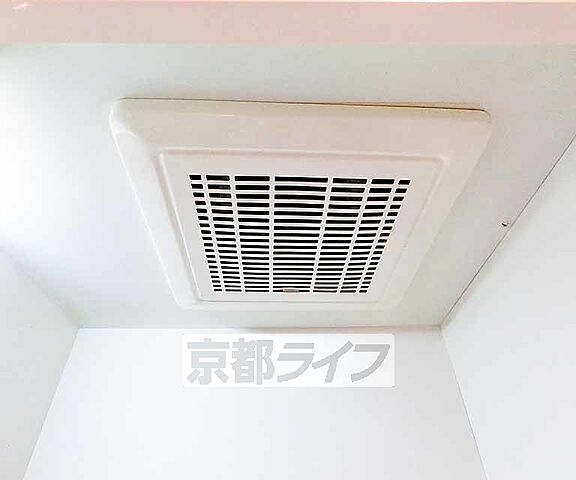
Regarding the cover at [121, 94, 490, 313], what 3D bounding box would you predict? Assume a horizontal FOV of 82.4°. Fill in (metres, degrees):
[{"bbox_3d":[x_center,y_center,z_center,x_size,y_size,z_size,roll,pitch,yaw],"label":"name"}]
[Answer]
[{"bbox_3d":[0.011,0.006,0.437,0.375,0.022,0.375,1,-41,-2],"label":"cover"}]

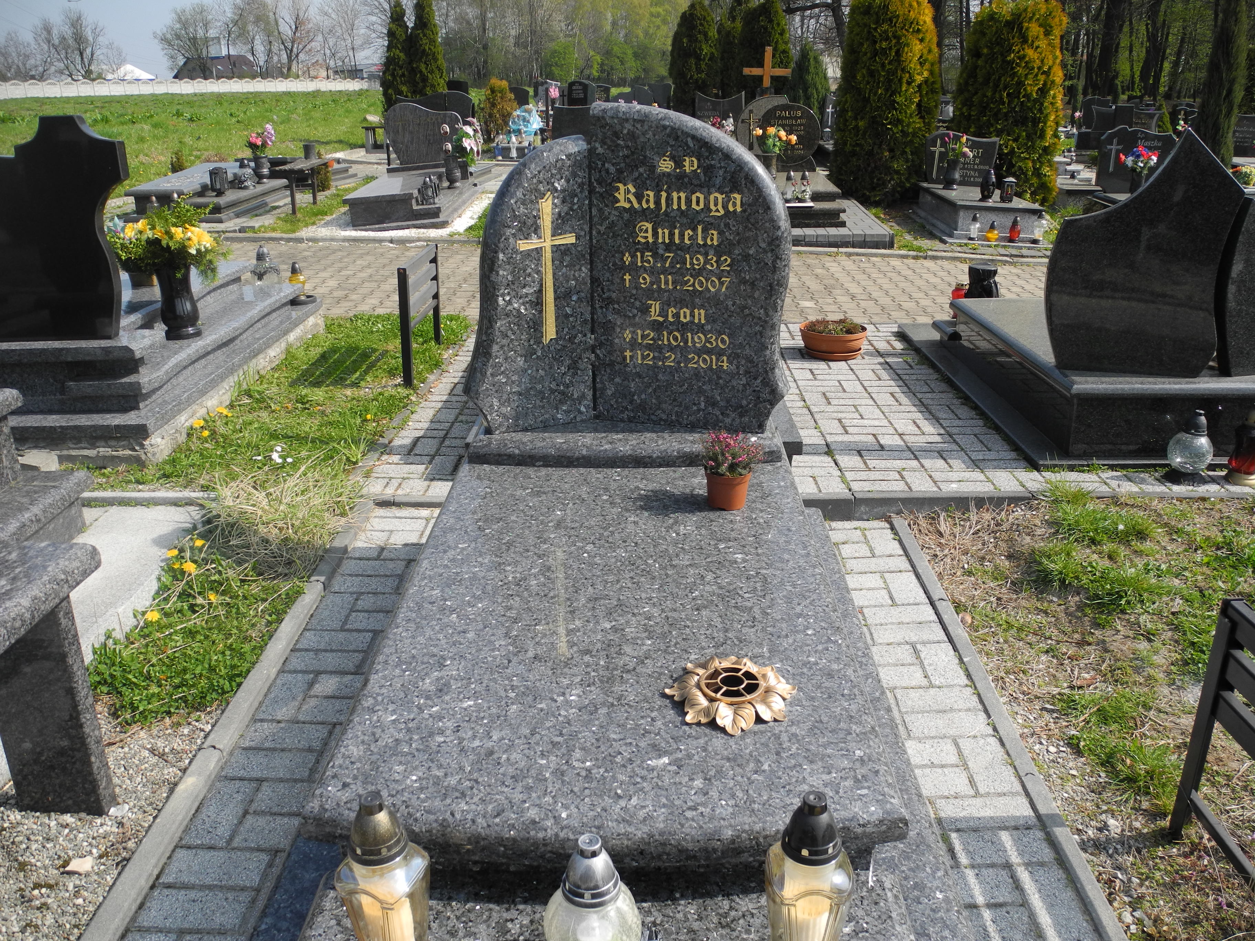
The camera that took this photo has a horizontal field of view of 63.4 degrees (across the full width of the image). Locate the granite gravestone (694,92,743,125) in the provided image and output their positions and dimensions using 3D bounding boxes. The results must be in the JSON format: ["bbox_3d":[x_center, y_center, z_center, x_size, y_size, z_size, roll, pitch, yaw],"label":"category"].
[{"bbox_3d":[1.459,-5.573,16.073,0.820,0.800,0.100,0,21,0],"label":"granite gravestone"}]

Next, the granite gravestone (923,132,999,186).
[{"bbox_3d":[3.509,-3.270,10.637,0.740,0.541,0.090,3,21,8],"label":"granite gravestone"}]

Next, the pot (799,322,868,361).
[{"bbox_3d":[1.060,-0.676,5.241,0.350,0.154,0.320,0,21,0],"label":"pot"}]

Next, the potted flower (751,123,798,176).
[{"bbox_3d":[1.520,-3.316,10.566,0.440,0.541,0.340,0,21,0],"label":"potted flower"}]

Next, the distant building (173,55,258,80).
[{"bbox_3d":[-69.987,-67.289,172.329,13.000,6.034,10.000,-12,24,-28],"label":"distant building"}]

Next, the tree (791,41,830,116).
[{"bbox_3d":[3.516,-7.194,19.734,0.850,2.143,0.850,0,21,0],"label":"tree"}]

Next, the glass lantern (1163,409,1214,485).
[{"bbox_3d":[1.953,-0.087,3.508,0.148,0.254,0.148,0,21,0],"label":"glass lantern"}]

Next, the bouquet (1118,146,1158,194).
[{"bbox_3d":[4.997,-2.927,9.912,0.385,0.470,0.300,6,22,14],"label":"bouquet"}]

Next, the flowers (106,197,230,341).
[{"bbox_3d":[-2.047,-0.902,4.525,0.520,0.562,0.420,0,21,0],"label":"flowers"}]

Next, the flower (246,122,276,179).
[{"bbox_3d":[-4.169,-3.621,11.574,0.310,0.647,0.280,0,21,0],"label":"flower"}]

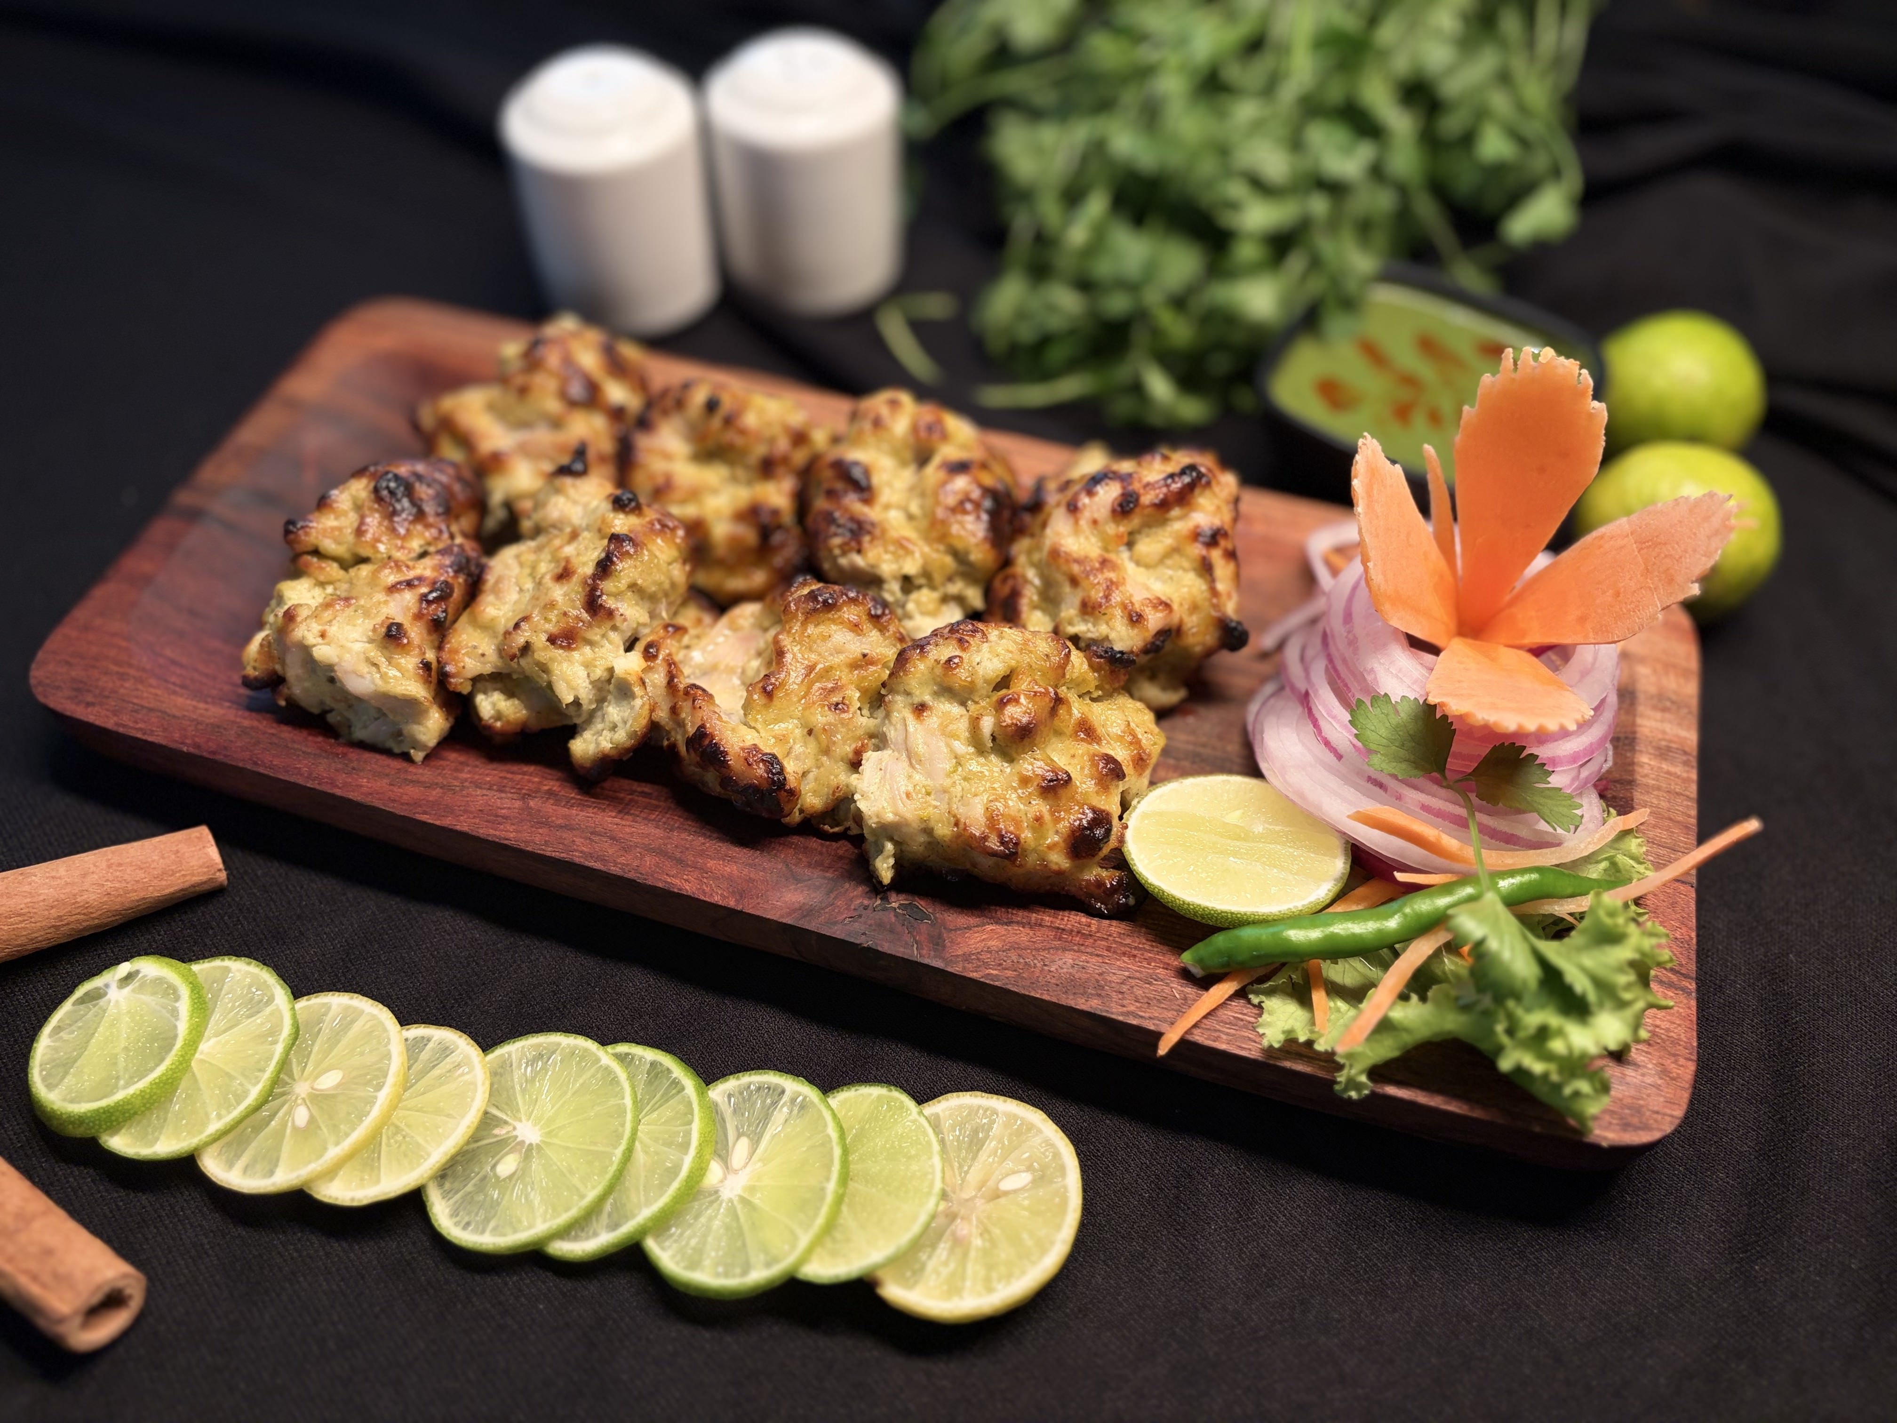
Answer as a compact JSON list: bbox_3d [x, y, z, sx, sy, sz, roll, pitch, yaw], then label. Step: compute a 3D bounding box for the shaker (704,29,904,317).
[{"bbox_3d":[-0.041,-0.159,0.416,0.056,0.070,0.056,2,54,0],"label":"shaker"}]

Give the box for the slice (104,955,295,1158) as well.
[{"bbox_3d":[-0.152,0.069,0.286,0.042,0.004,0.042,-2,53,6],"label":"slice"}]

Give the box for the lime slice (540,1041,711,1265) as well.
[{"bbox_3d":[-0.060,0.076,0.249,0.039,0.005,0.039,-9,48,13],"label":"lime slice"}]

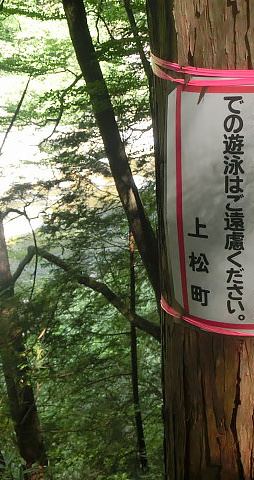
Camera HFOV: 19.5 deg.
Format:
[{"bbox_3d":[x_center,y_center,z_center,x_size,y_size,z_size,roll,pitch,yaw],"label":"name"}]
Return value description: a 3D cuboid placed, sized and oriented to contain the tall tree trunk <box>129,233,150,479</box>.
[{"bbox_3d":[0.080,0.890,5.500,0.080,1.980,0.080,-3,18,1],"label":"tall tree trunk"}]

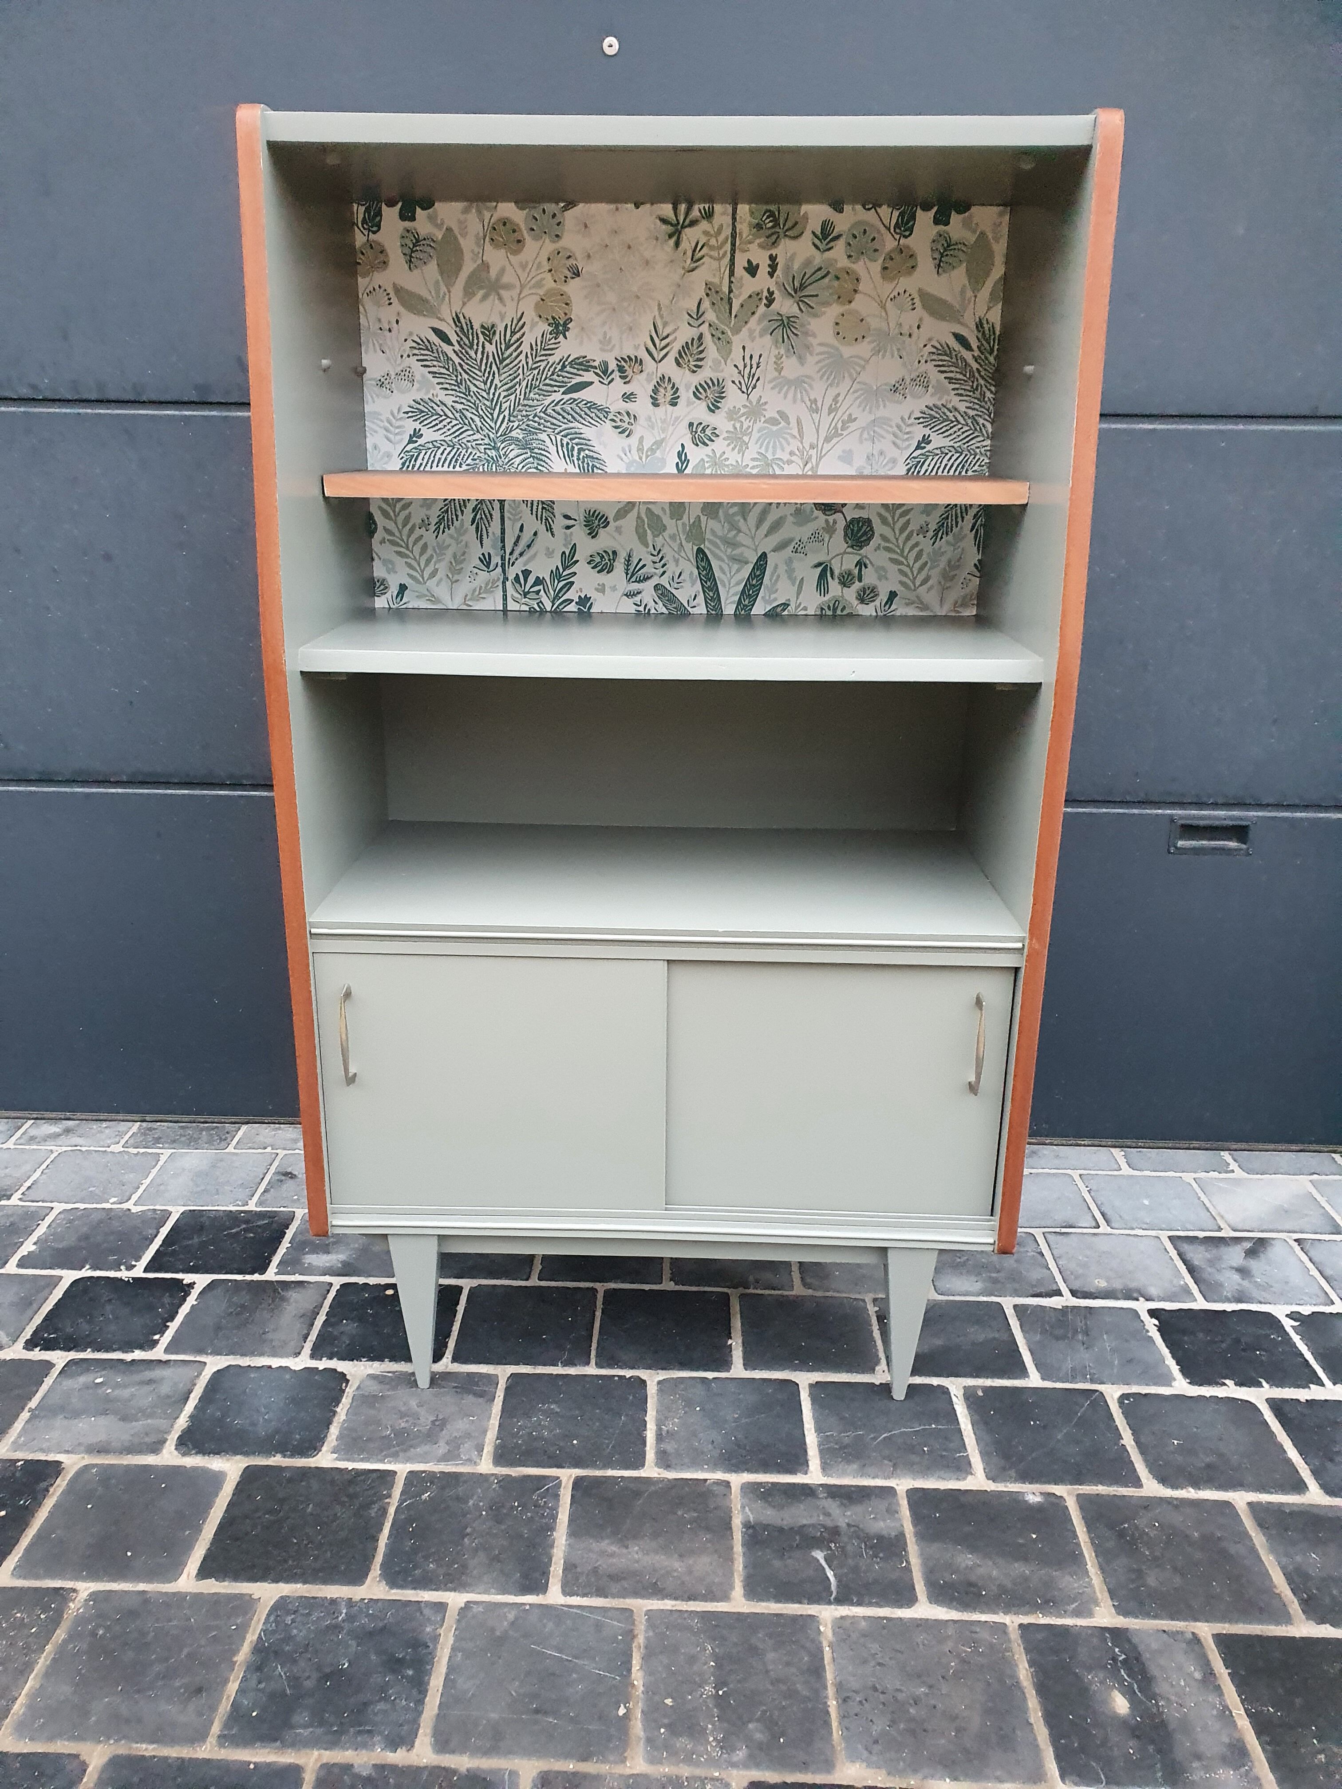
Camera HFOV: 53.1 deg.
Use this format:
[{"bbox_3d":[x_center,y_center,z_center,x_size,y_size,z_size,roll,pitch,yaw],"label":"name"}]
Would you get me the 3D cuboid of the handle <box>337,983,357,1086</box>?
[{"bbox_3d":[-0.321,0.145,1.330,0.009,0.110,0.030,1,19,1],"label":"handle"}]

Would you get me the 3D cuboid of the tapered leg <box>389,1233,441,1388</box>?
[{"bbox_3d":[-0.270,0.442,1.455,0.053,0.196,0.036,1,19,1],"label":"tapered leg"}]

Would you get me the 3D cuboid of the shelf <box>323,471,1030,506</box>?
[{"bbox_3d":[0.005,-0.427,1.408,0.686,0.021,0.194,1,19,1],"label":"shelf"}]

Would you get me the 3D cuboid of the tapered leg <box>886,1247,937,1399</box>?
[{"bbox_3d":[0.251,0.451,1.447,0.052,0.196,0.036,1,19,1],"label":"tapered leg"}]

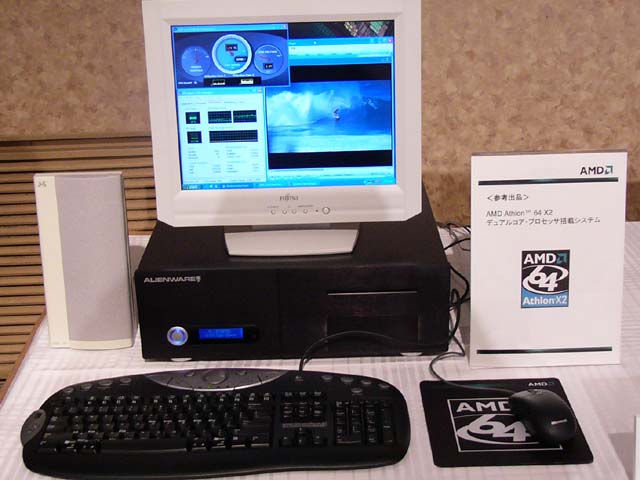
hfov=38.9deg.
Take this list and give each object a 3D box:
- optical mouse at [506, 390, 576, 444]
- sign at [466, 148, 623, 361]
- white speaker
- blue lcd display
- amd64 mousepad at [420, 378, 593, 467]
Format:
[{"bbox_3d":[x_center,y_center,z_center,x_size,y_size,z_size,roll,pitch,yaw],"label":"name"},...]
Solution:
[{"bbox_3d":[0.281,0.208,1.133,0.063,0.036,0.116,-8,21,-16],"label":"optical mouse"},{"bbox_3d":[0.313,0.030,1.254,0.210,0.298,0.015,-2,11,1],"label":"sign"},{"bbox_3d":[-0.351,0.028,1.367,0.129,0.266,0.065,-2,14,0],"label":"white speaker"},{"bbox_3d":[-0.141,0.134,1.304,0.063,0.017,0.008,-1,20,1],"label":"blue lcd display"},{"bbox_3d":[0.229,0.225,1.146,0.186,0.004,0.202,-1,20,2],"label":"amd64 mousepad"}]

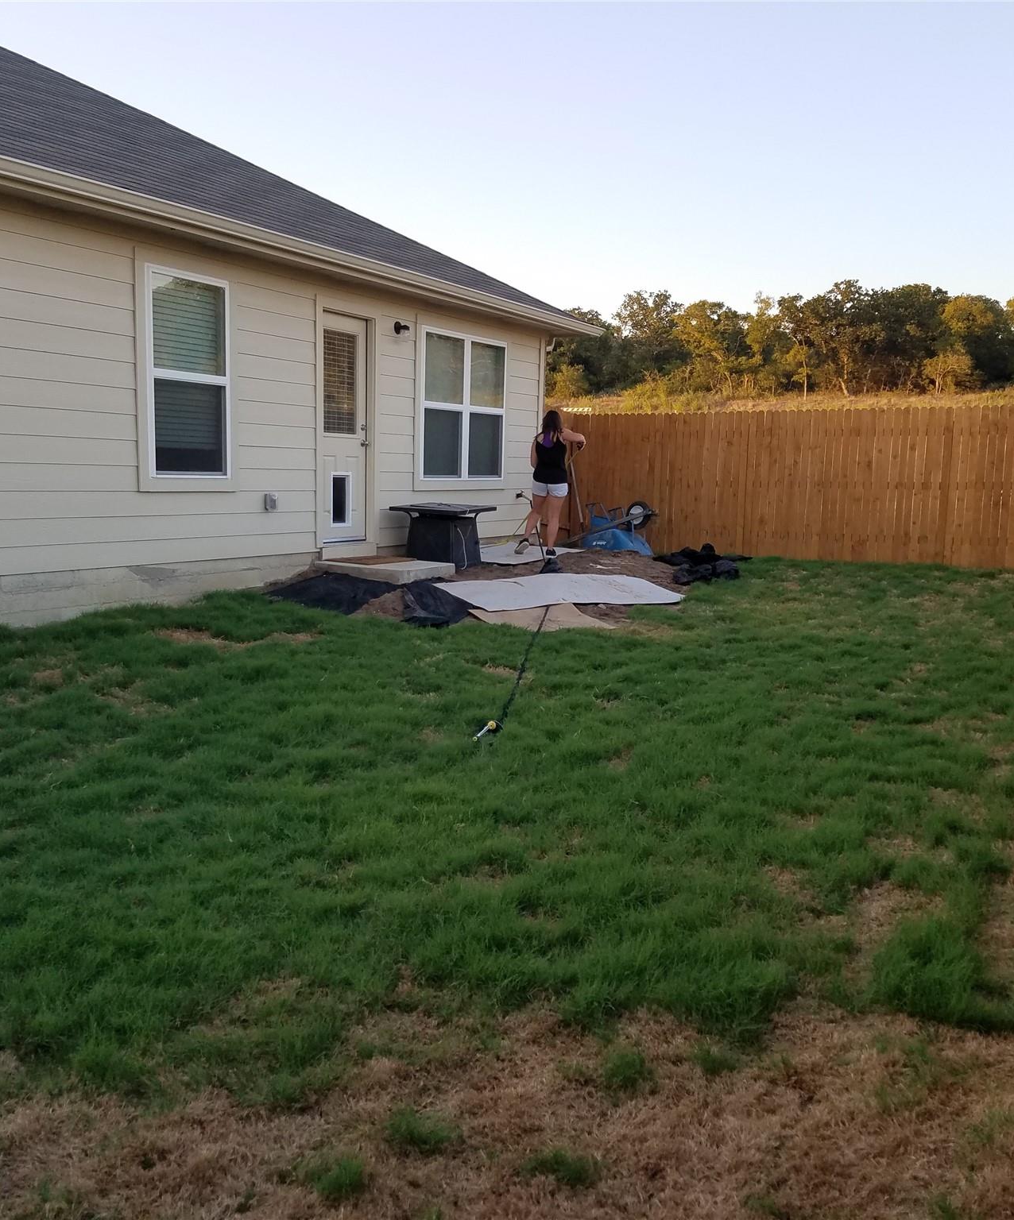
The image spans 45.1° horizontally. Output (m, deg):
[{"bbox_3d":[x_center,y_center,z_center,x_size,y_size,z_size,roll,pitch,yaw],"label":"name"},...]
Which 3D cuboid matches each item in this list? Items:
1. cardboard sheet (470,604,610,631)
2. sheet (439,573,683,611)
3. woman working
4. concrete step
[{"bbox_3d":[0.246,0.068,9.202,0.880,0.050,1.030,-3,10,-19],"label":"cardboard sheet"},{"bbox_3d":[0.467,-0.164,10.400,2.040,0.070,1.040,-3,13,-33],"label":"sheet"},{"bbox_3d":[0.467,-1.358,13.200,0.690,1.610,0.500,2,6,13],"label":"woman working"},{"bbox_3d":[-1.069,-0.355,10.850,0.940,0.120,0.980,6,8,29],"label":"concrete step"}]

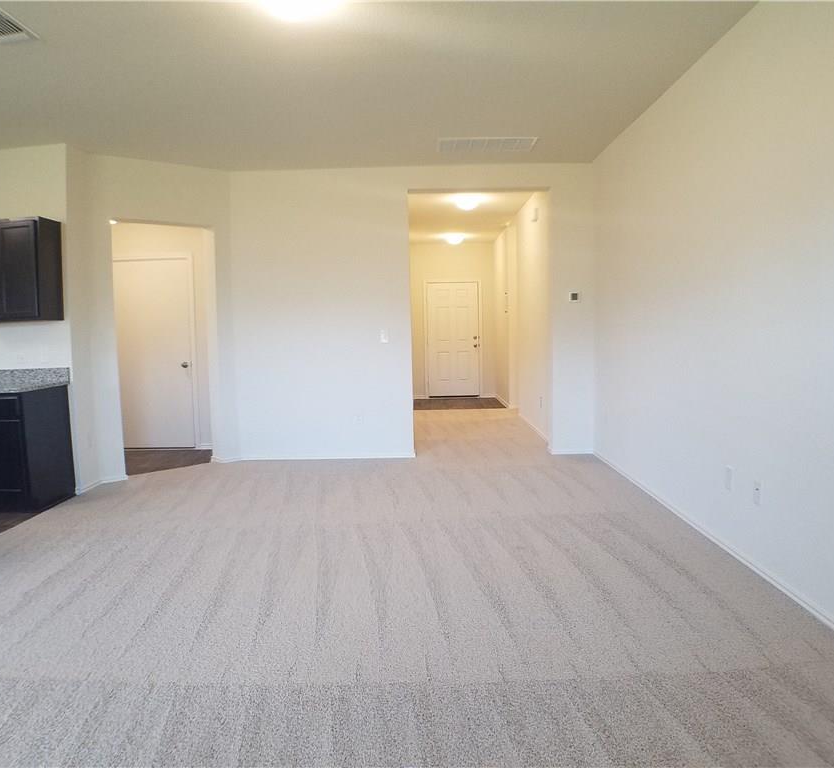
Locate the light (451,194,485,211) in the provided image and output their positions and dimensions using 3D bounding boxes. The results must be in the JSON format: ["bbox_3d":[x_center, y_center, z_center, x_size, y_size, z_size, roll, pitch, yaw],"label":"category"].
[{"bbox_3d":[0.590,-2.074,8.902,0.340,0.110,0.340,-1,4,0],"label":"light"}]

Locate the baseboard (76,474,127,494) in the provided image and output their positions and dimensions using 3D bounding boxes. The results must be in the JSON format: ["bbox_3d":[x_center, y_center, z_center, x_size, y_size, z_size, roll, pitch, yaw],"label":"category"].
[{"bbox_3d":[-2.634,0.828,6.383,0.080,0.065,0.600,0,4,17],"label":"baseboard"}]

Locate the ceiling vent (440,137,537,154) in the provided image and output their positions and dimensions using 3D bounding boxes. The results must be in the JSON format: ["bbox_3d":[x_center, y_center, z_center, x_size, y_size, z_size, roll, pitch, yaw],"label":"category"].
[{"bbox_3d":[0.585,-1.996,6.444,0.800,0.025,0.500,-1,4,0],"label":"ceiling vent"}]

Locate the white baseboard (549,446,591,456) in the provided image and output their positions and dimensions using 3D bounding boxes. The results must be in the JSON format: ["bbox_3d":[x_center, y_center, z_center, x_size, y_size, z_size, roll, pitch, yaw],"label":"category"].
[{"bbox_3d":[1.506,0.653,7.446,0.400,0.065,0.025,-1,4,0],"label":"white baseboard"}]

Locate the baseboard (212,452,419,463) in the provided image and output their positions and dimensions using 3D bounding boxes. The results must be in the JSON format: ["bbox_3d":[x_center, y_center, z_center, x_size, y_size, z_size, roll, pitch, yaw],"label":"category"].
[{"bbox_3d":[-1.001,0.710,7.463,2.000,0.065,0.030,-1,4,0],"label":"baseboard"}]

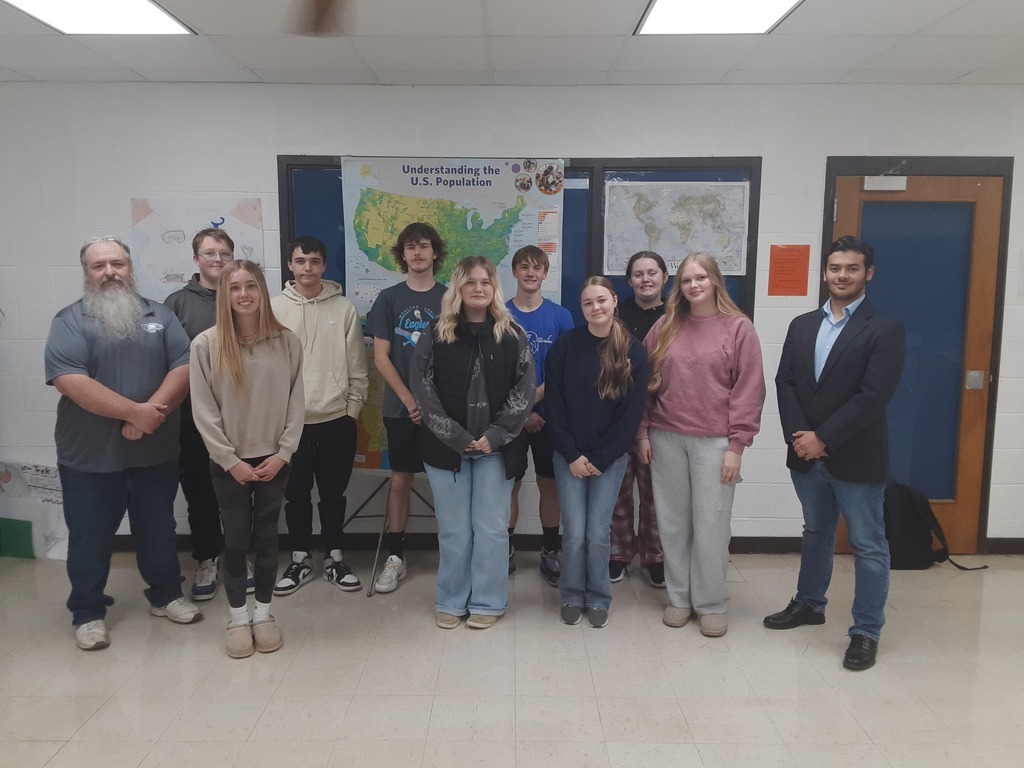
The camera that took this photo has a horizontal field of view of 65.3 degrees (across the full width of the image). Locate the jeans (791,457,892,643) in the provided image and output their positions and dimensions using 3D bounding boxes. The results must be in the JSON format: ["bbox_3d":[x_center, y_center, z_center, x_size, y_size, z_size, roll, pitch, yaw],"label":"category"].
[{"bbox_3d":[1.412,0.611,3.464,0.420,0.910,0.360,7,9,42],"label":"jeans"}]

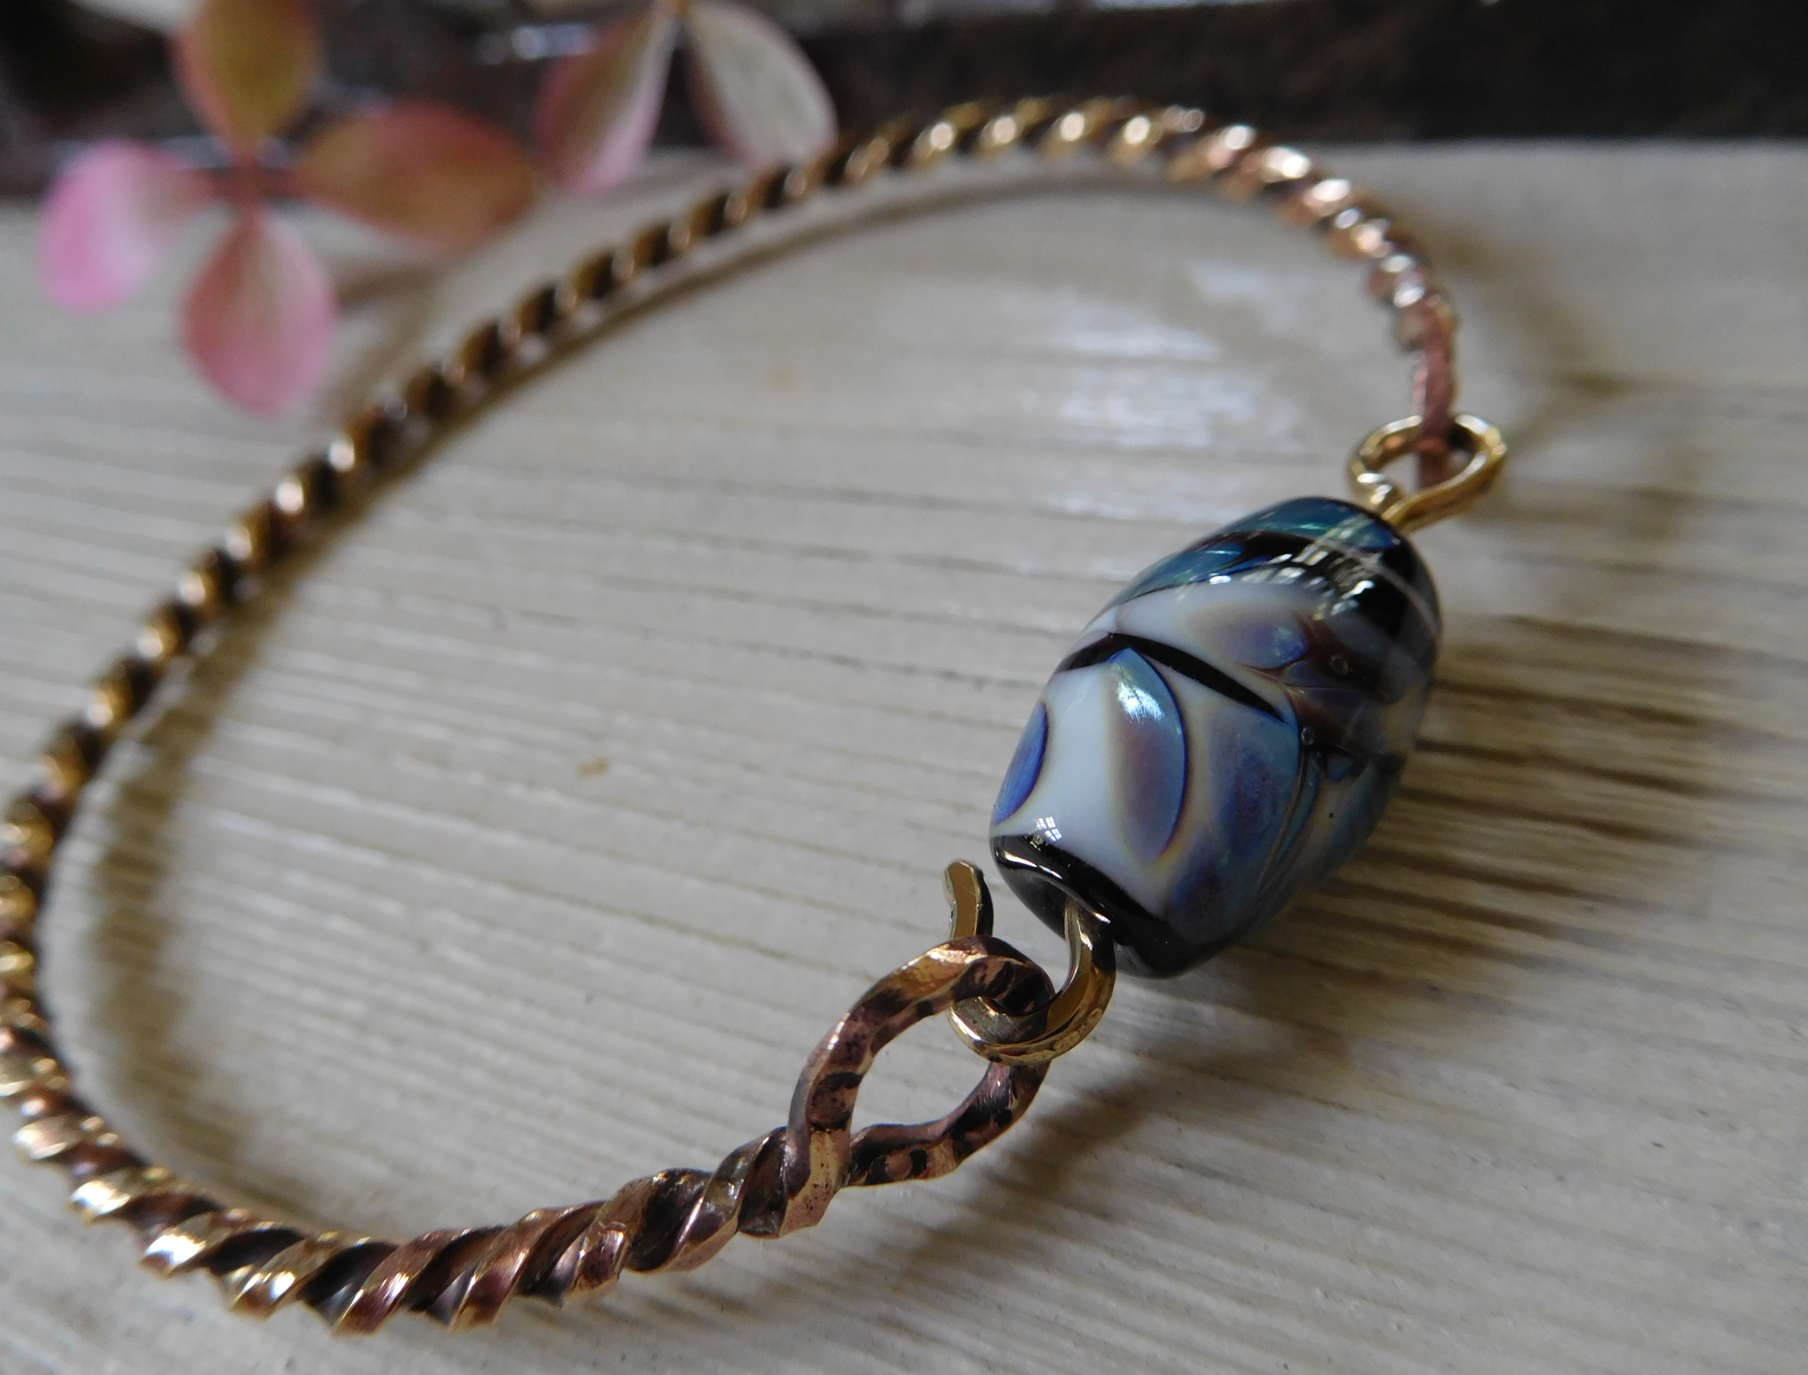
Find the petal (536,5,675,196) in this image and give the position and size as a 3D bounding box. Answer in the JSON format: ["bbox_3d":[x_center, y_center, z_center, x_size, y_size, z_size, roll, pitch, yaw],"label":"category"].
[{"bbox_3d":[-0.020,-0.039,0.088,0.004,0.008,0.013,-1,60,64],"label":"petal"}]

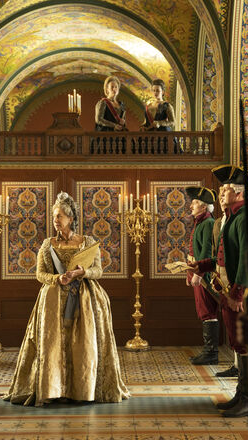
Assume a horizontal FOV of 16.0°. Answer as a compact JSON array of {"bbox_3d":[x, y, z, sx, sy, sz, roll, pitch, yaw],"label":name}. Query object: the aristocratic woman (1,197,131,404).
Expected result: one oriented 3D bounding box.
[{"bbox_3d":[-0.500,0.640,7.480,1.030,1.760,0.880,0,0,13],"label":"aristocratic woman"}]

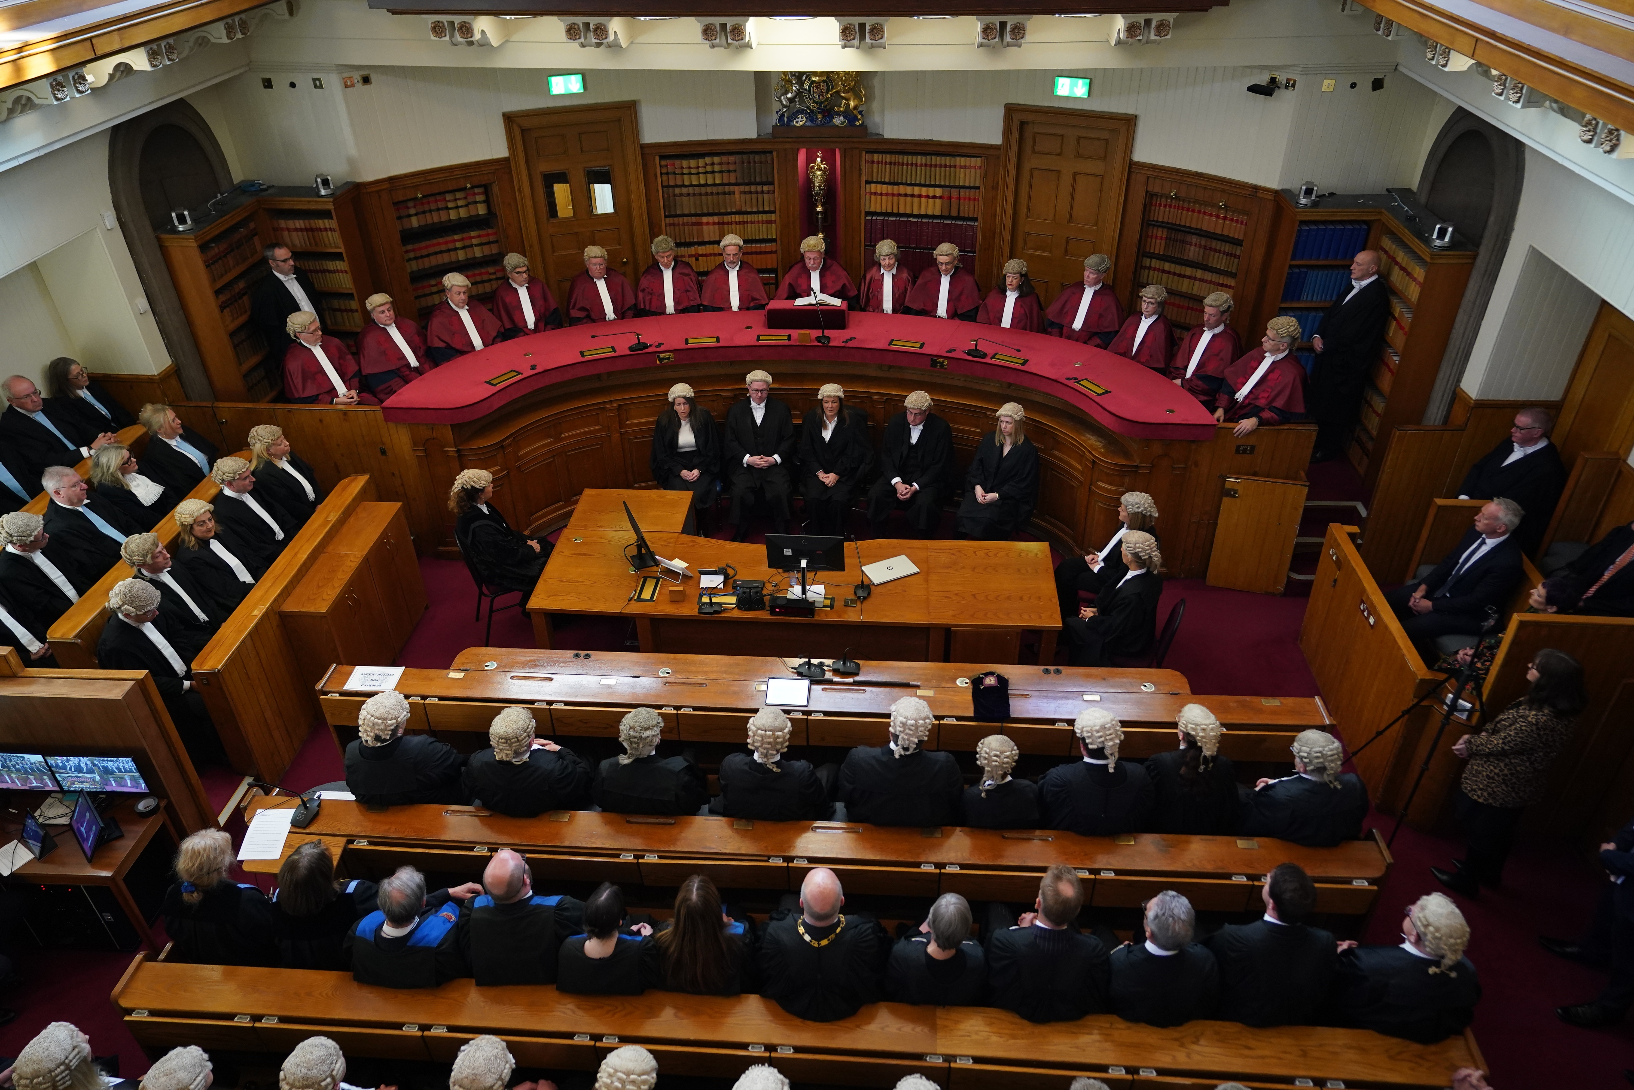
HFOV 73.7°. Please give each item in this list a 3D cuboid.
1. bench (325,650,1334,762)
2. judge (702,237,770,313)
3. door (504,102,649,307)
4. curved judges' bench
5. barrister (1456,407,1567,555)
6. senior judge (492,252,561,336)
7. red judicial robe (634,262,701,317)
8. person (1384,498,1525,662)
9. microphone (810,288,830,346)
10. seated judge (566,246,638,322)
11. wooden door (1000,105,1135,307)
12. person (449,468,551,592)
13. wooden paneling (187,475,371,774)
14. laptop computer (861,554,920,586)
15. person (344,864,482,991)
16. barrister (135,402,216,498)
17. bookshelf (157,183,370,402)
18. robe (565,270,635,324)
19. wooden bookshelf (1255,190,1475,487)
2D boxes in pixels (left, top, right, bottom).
[{"bbox_3d":[-0.020,1.125,6.486,5.737,0.788,0.525,1,34,3],"label":"bench"},{"bbox_3d":[-0.736,-2.097,10.004,0.640,1.370,0.800,-3,33,-3],"label":"judge"},{"bbox_3d":[-2.278,-3.160,10.871,1.270,2.270,0.150,-13,35,-17],"label":"door"},{"bbox_3d":[-0.146,-0.881,8.901,7.171,1.394,2.020,1,34,3],"label":"curved judges' bench"},{"bbox_3d":[4.450,-0.351,7.506,0.800,1.330,0.600,5,34,10],"label":"barrister"},{"bbox_3d":[-2.614,-1.990,10.048,0.620,1.300,0.780,-14,36,-18],"label":"senior judge"},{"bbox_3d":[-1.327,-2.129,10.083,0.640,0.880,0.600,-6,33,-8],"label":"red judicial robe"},{"bbox_3d":[3.991,0.302,6.849,0.758,1.353,0.566,3,34,6],"label":"person"},{"bbox_3d":[0.017,-1.887,9.020,0.160,0.430,0.270,2,34,4],"label":"microphone"},{"bbox_3d":[-1.879,-1.964,9.842,0.640,1.370,0.800,-10,34,-13],"label":"seated judge"},{"bbox_3d":[2.356,-3.079,10.645,1.250,2.235,0.150,16,37,24],"label":"wooden door"},{"bbox_3d":[-2.229,-0.016,8.112,0.820,1.280,0.560,-13,36,-17],"label":"person"},{"bbox_3d":[-3.378,0.519,7.266,0.172,1.000,2.141,1,34,3],"label":"wooden paneling"},{"bbox_3d":[0.491,0.172,7.235,0.328,0.018,0.215,-16,37,-21],"label":"laptop computer"},{"bbox_3d":[-1.789,1.784,5.126,0.586,1.273,0.788,-2,34,-2],"label":"person"},{"bbox_3d":[-4.526,-0.387,7.988,0.758,1.293,0.525,-2,34,-2],"label":"barrister"},{"bbox_3d":[-4.608,-2.039,9.596,0.990,1.860,1.500,2,34,4],"label":"bookshelf"},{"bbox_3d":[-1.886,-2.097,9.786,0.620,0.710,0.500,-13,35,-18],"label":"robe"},{"bbox_3d":[4.293,-1.702,8.845,1.093,1.900,1.521,1,34,4],"label":"wooden bookshelf"}]

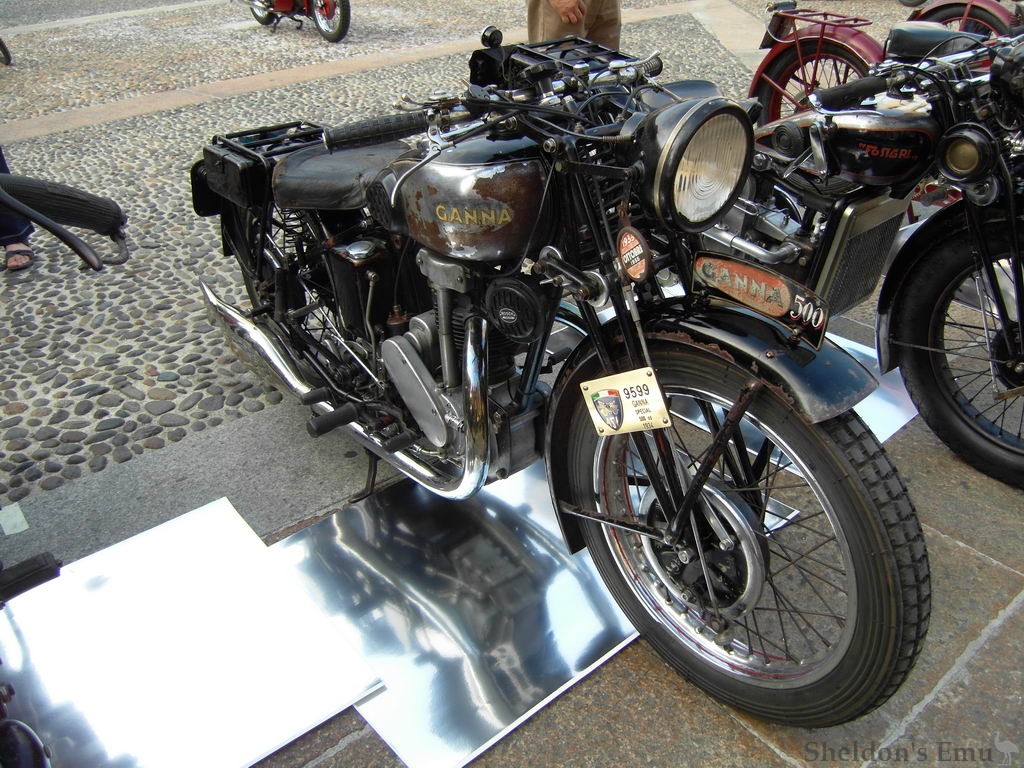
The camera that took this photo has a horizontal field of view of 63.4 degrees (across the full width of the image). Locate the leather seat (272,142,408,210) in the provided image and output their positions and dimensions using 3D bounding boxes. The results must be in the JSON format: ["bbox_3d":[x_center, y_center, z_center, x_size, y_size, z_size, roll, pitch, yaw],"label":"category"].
[{"bbox_3d":[-0.346,-0.455,1.870,0.320,0.130,0.400,-22,37,-33],"label":"leather seat"}]

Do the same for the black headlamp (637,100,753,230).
[{"bbox_3d":[0.233,-0.307,1.133,0.180,0.180,0.145,-22,41,-33],"label":"black headlamp"}]

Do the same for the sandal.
[{"bbox_3d":[-1.931,-0.529,3.229,0.100,0.085,0.265,-12,32,-19],"label":"sandal"}]

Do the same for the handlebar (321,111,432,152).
[{"bbox_3d":[-0.192,-0.364,1.185,0.150,0.037,0.037,-14,32,-10],"label":"handlebar"}]

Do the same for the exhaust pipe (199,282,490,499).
[{"bbox_3d":[-0.452,-0.135,1.839,0.165,0.440,1.225,-22,37,-33],"label":"exhaust pipe"}]

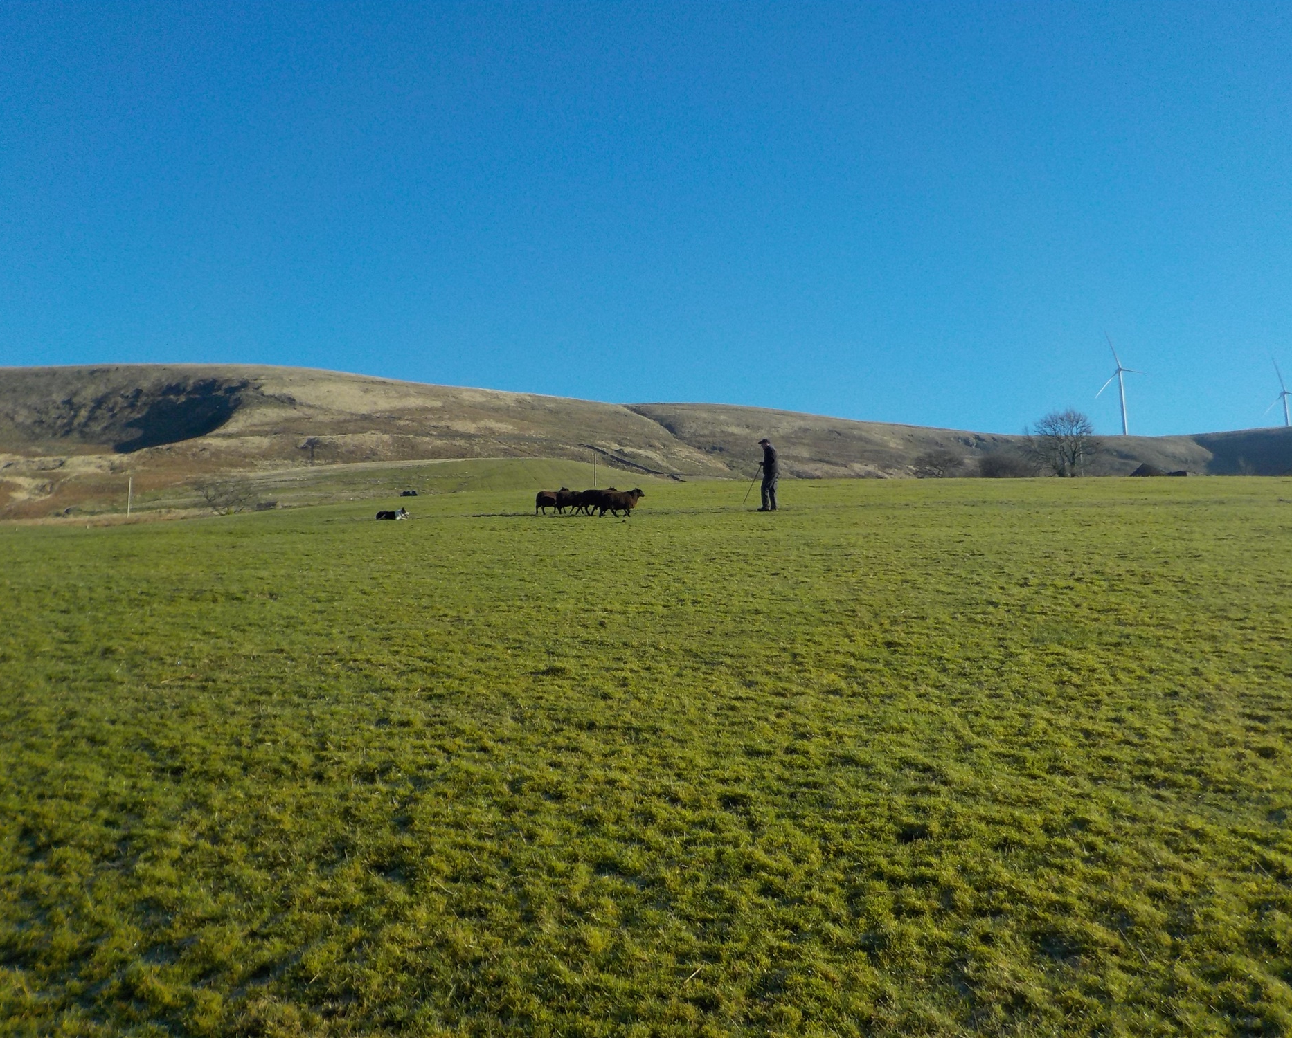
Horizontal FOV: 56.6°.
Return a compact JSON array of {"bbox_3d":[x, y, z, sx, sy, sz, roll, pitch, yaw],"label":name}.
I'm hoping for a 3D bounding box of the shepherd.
[{"bbox_3d":[2.883,-1.026,28.300,0.480,1.730,0.520,0,-10,-5],"label":"shepherd"}]

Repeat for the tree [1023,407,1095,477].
[{"bbox_3d":[56.894,-10.338,165.000,10.000,9.600,9.200,-1,-10,0],"label":"tree"}]

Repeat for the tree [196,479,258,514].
[{"bbox_3d":[-52.398,-2.772,150.000,7.500,5.000,6.800,-1,-10,0],"label":"tree"}]

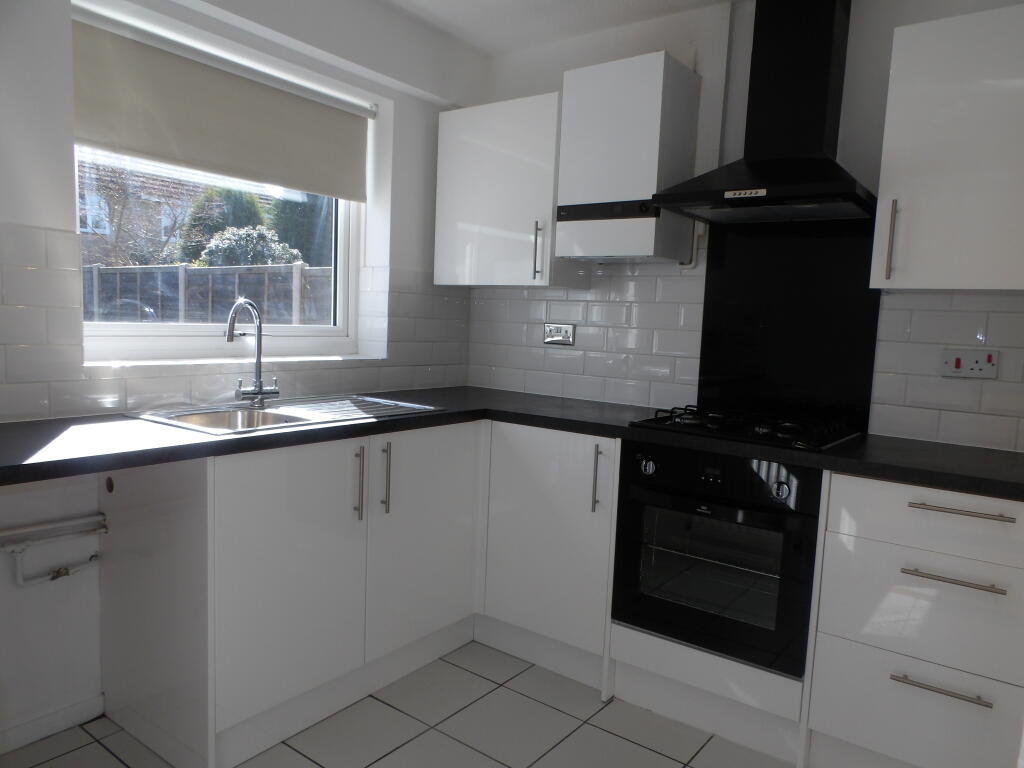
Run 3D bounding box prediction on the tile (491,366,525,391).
[{"bbox_3d":[-0.020,-0.023,3.229,0.200,0.100,0.009,6,7,36],"label":"tile"}]

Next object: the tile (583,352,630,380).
[{"bbox_3d":[0.388,-0.079,2.908,0.199,0.100,0.010,6,7,36],"label":"tile"}]

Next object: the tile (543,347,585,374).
[{"bbox_3d":[0.229,-0.096,3.049,0.200,0.100,0.009,6,7,36],"label":"tile"}]

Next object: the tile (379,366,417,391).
[{"bbox_3d":[-0.485,-0.021,2.978,0.010,0.100,0.199,6,7,36],"label":"tile"}]

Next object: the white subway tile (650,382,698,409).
[{"bbox_3d":[0.625,0.051,2.741,0.196,0.100,0.010,6,7,36],"label":"white subway tile"}]

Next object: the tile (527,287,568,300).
[{"bbox_3d":[0.159,-0.397,3.073,0.200,0.070,0.009,6,7,36],"label":"tile"}]

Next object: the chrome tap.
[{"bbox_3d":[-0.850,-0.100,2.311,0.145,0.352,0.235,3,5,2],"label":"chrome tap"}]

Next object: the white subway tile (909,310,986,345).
[{"bbox_3d":[1.353,-0.174,2.199,0.200,0.101,0.009,6,7,36],"label":"white subway tile"}]

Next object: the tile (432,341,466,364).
[{"bbox_3d":[-0.291,-0.137,3.219,0.010,0.100,0.216,6,7,36],"label":"tile"}]

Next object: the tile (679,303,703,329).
[{"bbox_3d":[0.677,-0.250,2.683,0.093,0.100,0.010,6,7,36],"label":"tile"}]

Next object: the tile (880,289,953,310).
[{"bbox_3d":[1.276,-0.270,2.251,0.200,0.070,0.009,6,7,36],"label":"tile"}]

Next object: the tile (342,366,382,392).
[{"bbox_3d":[-0.603,-0.012,2.837,0.009,0.100,0.200,6,7,36],"label":"tile"}]

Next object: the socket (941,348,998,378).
[{"bbox_3d":[1.396,-0.059,2.165,0.146,0.086,0.012,6,7,36],"label":"socket"}]

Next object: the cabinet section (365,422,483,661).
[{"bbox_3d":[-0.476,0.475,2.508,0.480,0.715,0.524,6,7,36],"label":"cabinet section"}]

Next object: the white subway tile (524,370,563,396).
[{"bbox_3d":[0.141,-0.003,3.085,0.200,0.101,0.010,6,7,36],"label":"white subway tile"}]

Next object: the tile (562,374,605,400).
[{"bbox_3d":[0.307,0.015,2.999,0.200,0.100,0.009,6,7,36],"label":"tile"}]

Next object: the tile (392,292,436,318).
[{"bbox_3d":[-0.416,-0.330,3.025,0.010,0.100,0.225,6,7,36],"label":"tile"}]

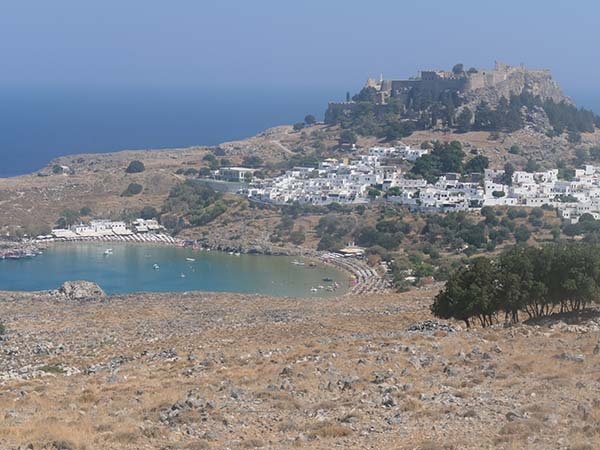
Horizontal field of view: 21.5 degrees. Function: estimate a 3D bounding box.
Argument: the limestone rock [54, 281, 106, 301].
[{"bbox_3d":[-19.483,5.787,140.000,4.600,1.650,3.300,-1,5,-8],"label":"limestone rock"}]

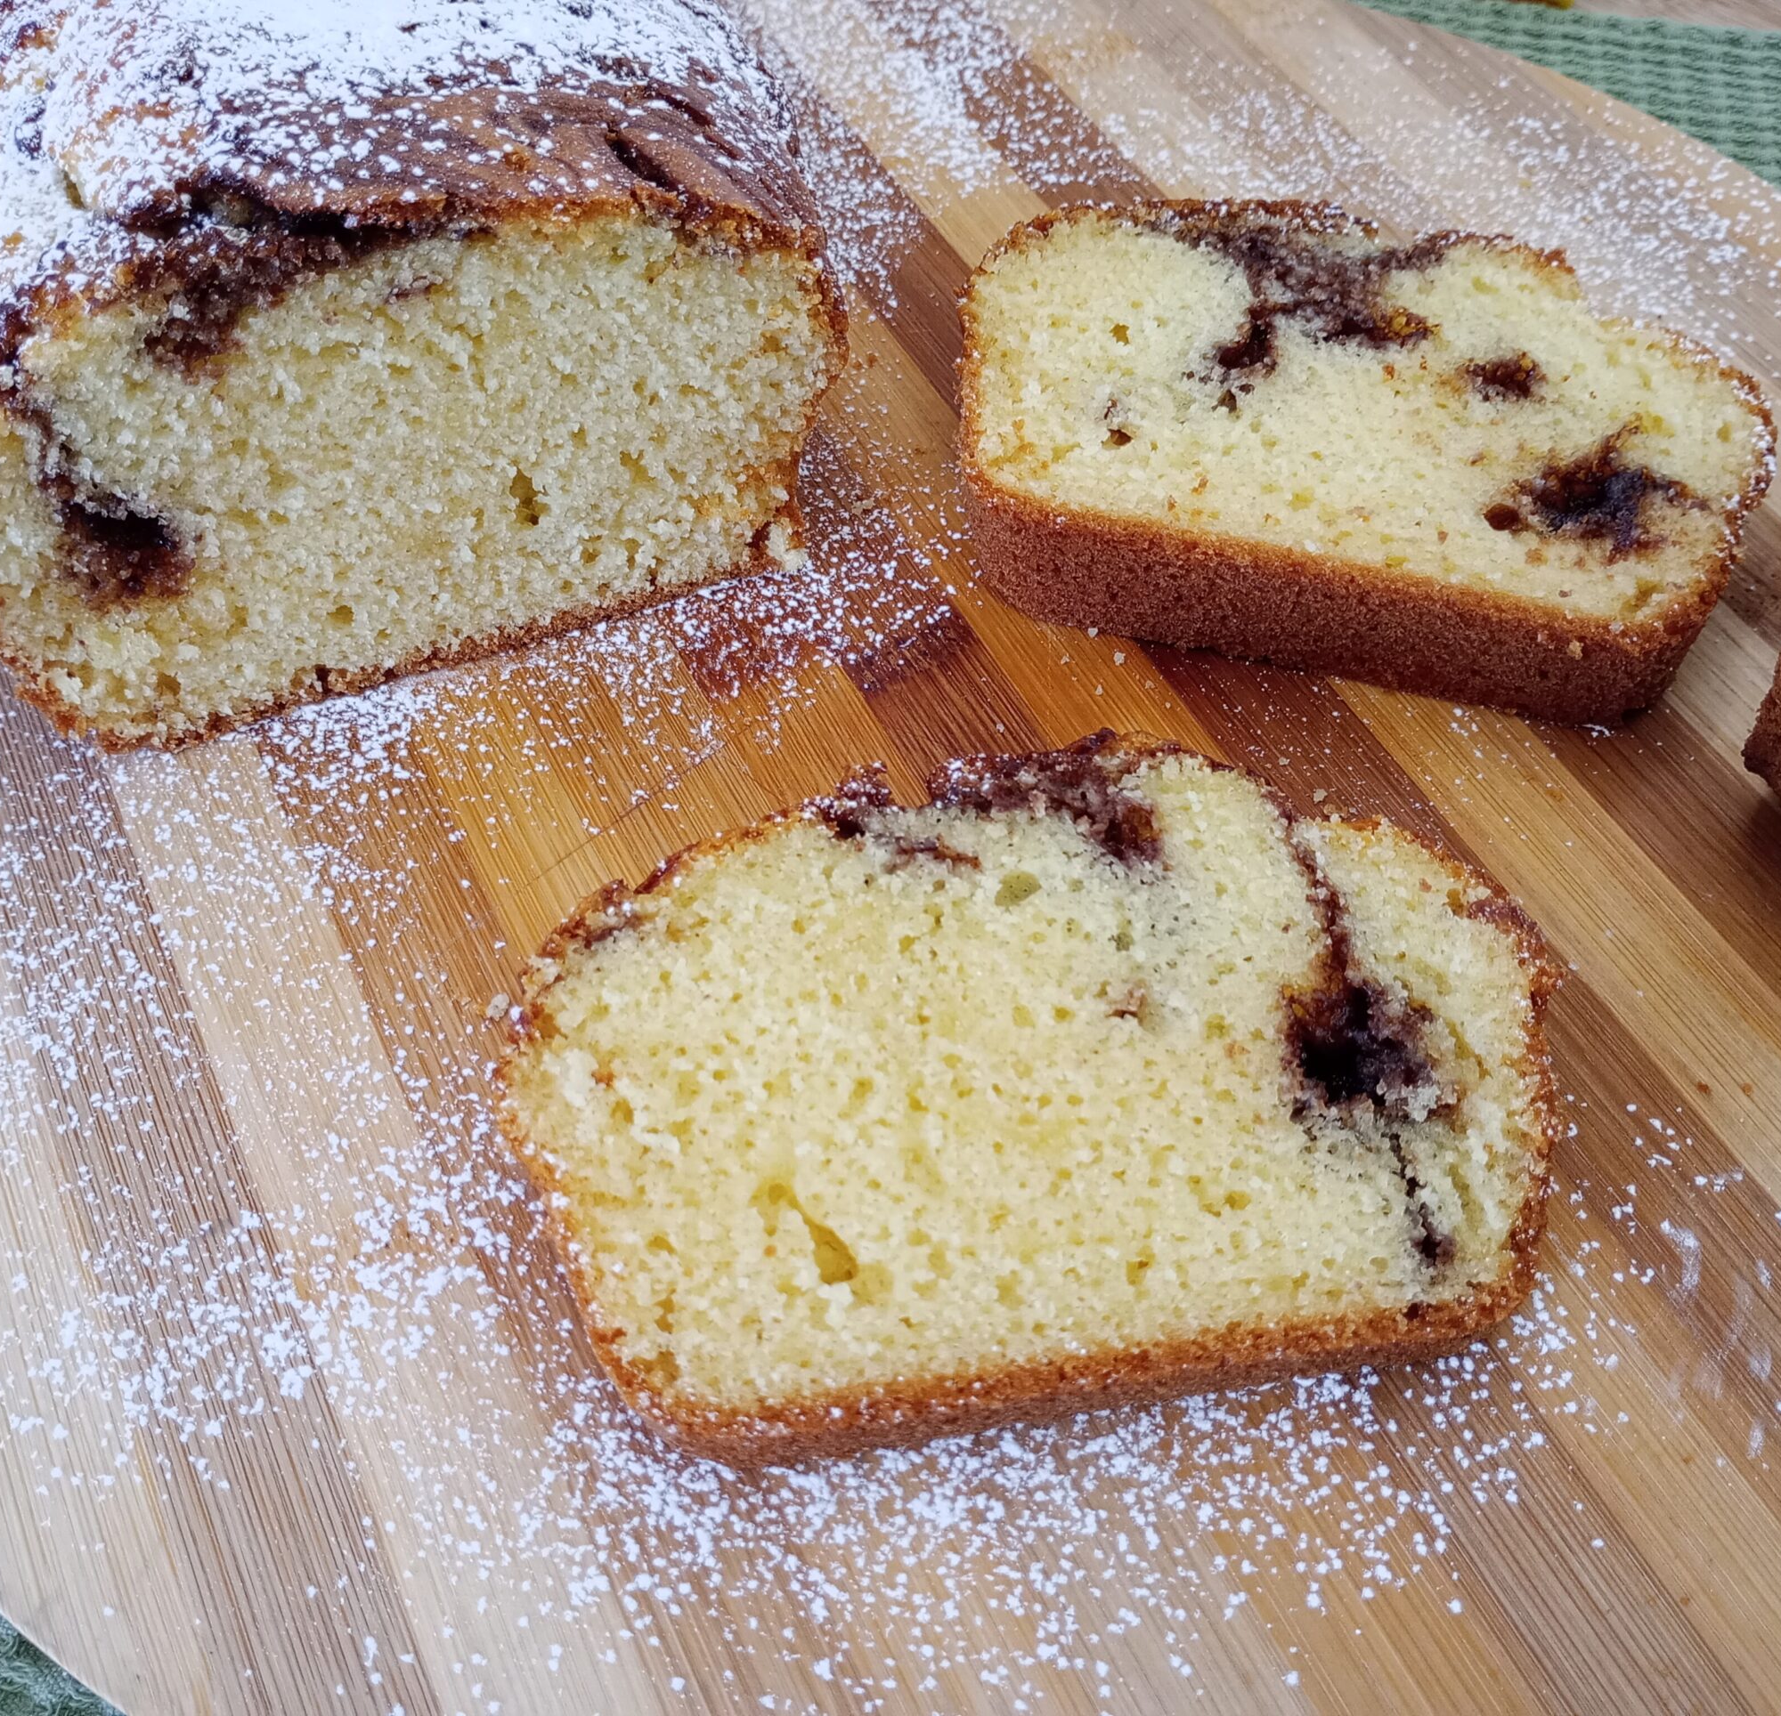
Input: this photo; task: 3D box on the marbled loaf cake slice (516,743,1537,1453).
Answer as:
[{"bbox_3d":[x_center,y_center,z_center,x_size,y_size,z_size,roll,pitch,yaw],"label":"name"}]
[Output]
[{"bbox_3d":[0.015,0.022,0.199,0.111,0.016,0.076,-6,55,-3],"label":"marbled loaf cake slice"}]

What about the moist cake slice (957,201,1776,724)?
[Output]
[{"bbox_3d":[0.060,-0.057,0.248,0.106,0.019,0.069,15,57,11],"label":"moist cake slice"}]

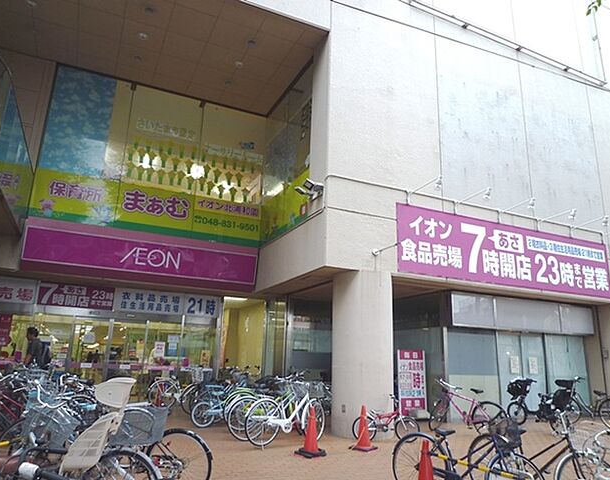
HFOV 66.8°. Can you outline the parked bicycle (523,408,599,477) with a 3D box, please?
[{"bbox_3d":[2.018,1.958,4.035,0.570,1.030,1.750,8,-16,-22],"label":"parked bicycle"}]

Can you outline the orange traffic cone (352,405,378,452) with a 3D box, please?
[{"bbox_3d":[0.987,3.089,7.665,0.360,0.690,0.360,9,-17,-25],"label":"orange traffic cone"}]

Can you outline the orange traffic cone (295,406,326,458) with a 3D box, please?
[{"bbox_3d":[0.103,2.903,7.095,0.400,0.690,0.400,9,-17,-25],"label":"orange traffic cone"}]

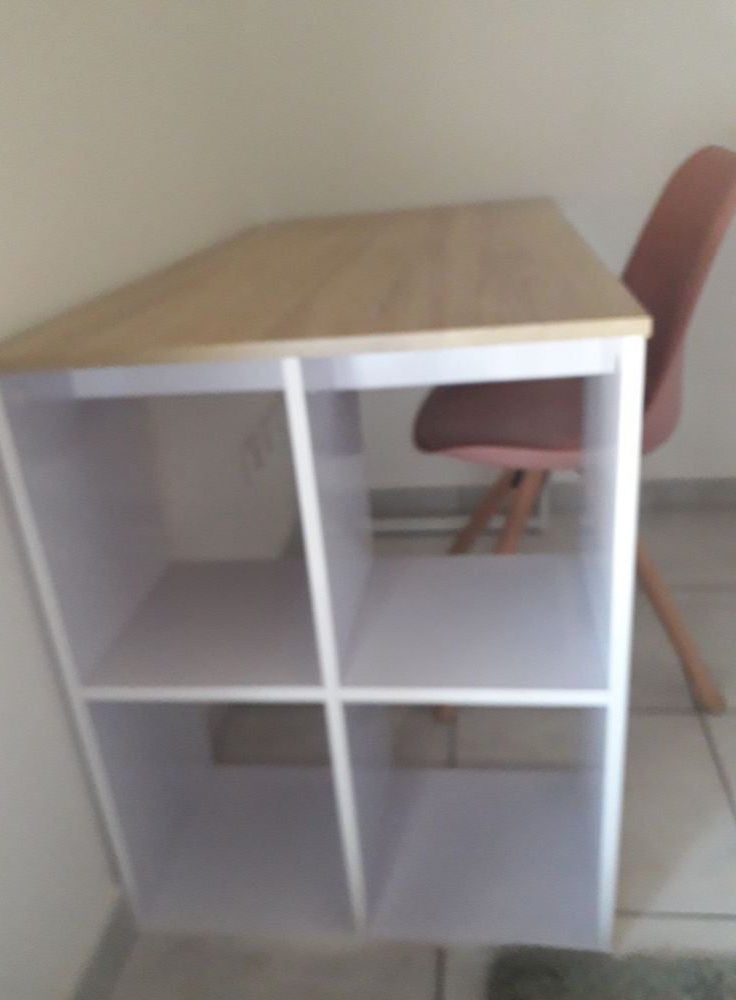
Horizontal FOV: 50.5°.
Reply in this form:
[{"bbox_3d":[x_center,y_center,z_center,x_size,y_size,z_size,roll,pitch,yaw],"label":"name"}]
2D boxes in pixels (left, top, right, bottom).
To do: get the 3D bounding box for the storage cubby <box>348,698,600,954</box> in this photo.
[{"bbox_3d":[0.142,0.318,1.006,0.278,0.363,0.283,-2,24,9],"label":"storage cubby"}]

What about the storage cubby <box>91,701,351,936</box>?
[{"bbox_3d":[-0.146,0.326,1.051,0.280,0.363,0.283,-2,24,9],"label":"storage cubby"}]

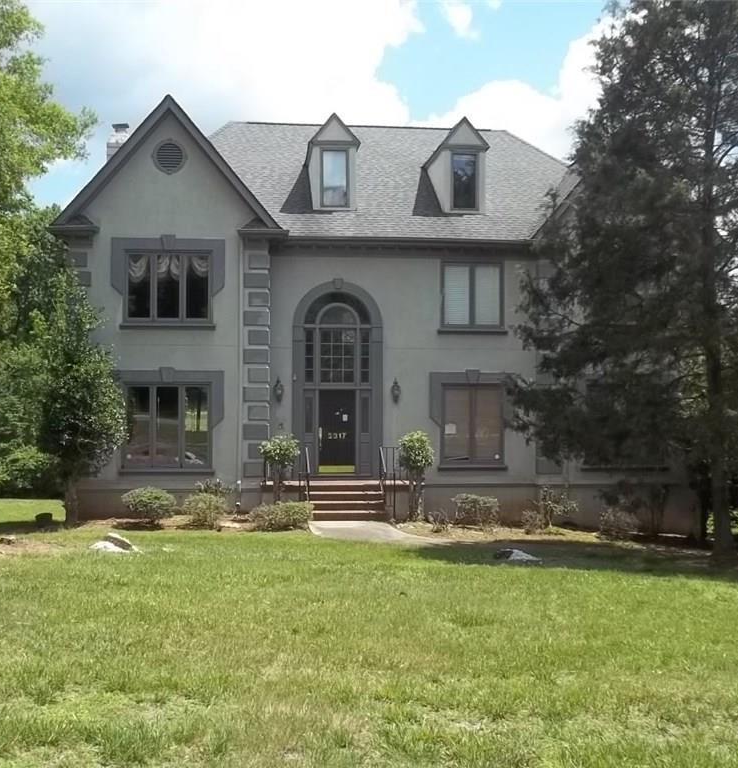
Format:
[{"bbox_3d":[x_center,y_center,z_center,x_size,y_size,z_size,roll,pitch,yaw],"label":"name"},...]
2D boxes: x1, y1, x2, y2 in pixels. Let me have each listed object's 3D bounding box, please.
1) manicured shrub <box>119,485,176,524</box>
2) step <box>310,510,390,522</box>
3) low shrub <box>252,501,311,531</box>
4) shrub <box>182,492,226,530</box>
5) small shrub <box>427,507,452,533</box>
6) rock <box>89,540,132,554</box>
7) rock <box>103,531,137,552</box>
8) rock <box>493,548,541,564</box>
[{"bbox_3d":[-4.879,2.699,21.600,1.140,0.830,1.080,0,0,-5],"label":"manicured shrub"},{"bbox_3d":[-0.453,3.000,22.100,1.750,0.190,0.360,0,0,-5],"label":"step"},{"bbox_3d":[-1.904,2.818,21.000,1.280,0.620,1.050,0,0,-5],"label":"low shrub"},{"bbox_3d":[-3.594,2.780,21.200,0.920,0.780,0.880,0,0,-5],"label":"shrub"},{"bbox_3d":[1.502,2.887,20.800,0.490,0.540,0.460,0,0,-5],"label":"small shrub"},{"bbox_3d":[-4.316,2.738,16.300,0.640,0.200,0.460,0,0,-5],"label":"rock"},{"bbox_3d":[-4.183,2.671,16.500,0.530,0.260,0.400,0,0,-5],"label":"rock"},{"bbox_3d":[2.312,2.694,15.200,0.670,0.210,0.480,0,0,-5],"label":"rock"}]

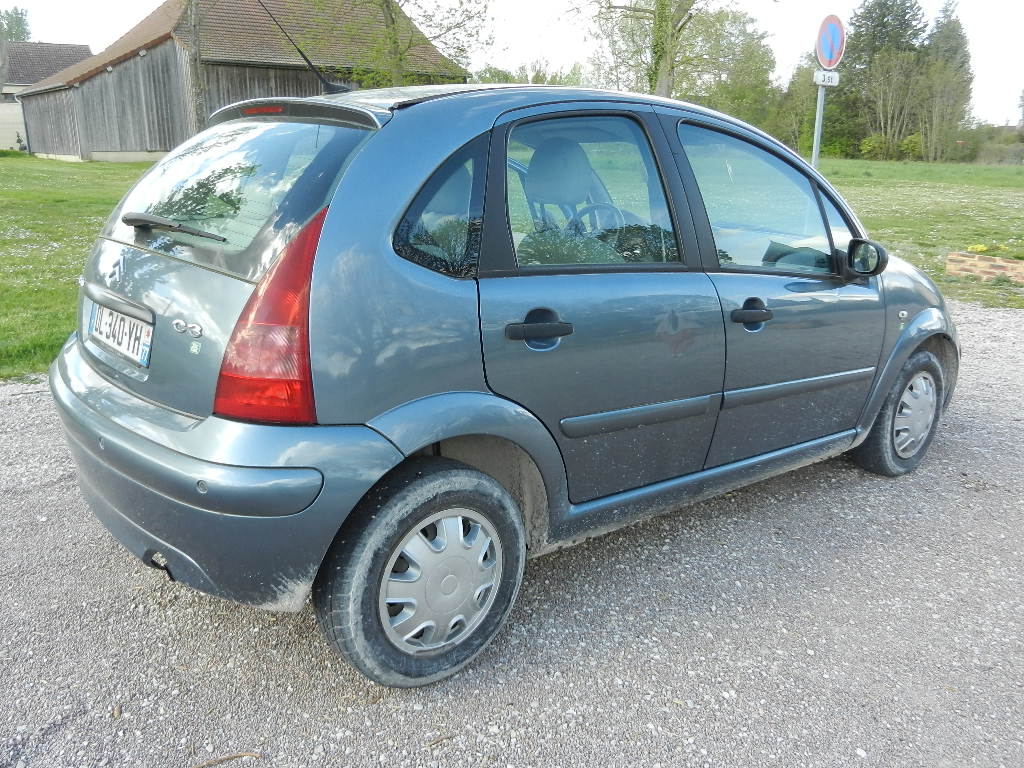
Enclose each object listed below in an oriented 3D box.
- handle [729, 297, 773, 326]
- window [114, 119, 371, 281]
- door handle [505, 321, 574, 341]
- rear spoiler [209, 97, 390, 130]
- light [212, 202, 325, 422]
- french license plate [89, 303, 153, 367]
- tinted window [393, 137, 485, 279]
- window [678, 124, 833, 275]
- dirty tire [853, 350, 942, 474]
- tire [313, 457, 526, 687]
[{"bbox_3d":[0.788,-0.237,2.796,0.222,0.080,0.060,-6,10,-39],"label":"handle"},{"bbox_3d":[-0.860,-0.538,2.396,1.180,0.150,0.530,16,65,49],"label":"window"},{"bbox_3d":[0.082,-0.137,2.210,0.228,0.050,0.055,-5,9,-39],"label":"door handle"},{"bbox_3d":[-0.676,-0.770,2.494,0.220,0.115,1.140,-11,18,-38],"label":"rear spoiler"},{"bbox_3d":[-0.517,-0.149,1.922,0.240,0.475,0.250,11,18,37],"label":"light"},{"bbox_3d":[-1.062,-0.142,2.322,0.015,0.110,0.520,-2,12,-40],"label":"french license plate"},{"bbox_3d":[-0.152,-0.431,2.102,0.350,0.385,0.060,-11,0,-34],"label":"tinted window"},{"bbox_3d":[0.860,-0.615,2.928,0.780,0.510,0.060,-7,-2,-38],"label":"window"},{"bbox_3d":[1.681,0.112,3.751,0.580,0.580,0.180,-11,18,-38],"label":"dirty tire"},{"bbox_3d":[-0.224,0.486,2.239,0.580,0.580,0.180,-11,18,-38],"label":"tire"}]

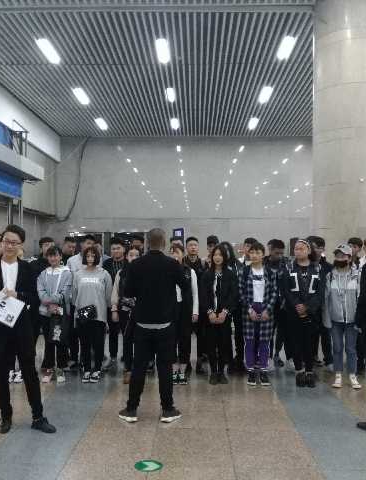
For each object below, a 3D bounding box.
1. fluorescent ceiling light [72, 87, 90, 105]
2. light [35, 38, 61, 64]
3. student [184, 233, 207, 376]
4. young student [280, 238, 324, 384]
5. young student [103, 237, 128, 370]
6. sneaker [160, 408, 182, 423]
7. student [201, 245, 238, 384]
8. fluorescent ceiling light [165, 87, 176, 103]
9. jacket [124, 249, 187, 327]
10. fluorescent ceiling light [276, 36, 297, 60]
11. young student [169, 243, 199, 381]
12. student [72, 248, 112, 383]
[{"bbox_3d":[-3.001,-4.163,14.981,0.280,0.100,1.350,0,-1,1],"label":"fluorescent ceiling light"},{"bbox_3d":[-2.867,-4.013,11.021,0.250,0.110,1.220,0,-2,1],"label":"light"},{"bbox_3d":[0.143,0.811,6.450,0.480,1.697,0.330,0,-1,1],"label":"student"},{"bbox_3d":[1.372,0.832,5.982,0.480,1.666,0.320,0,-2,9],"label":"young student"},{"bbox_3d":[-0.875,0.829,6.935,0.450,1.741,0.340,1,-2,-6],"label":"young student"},{"bbox_3d":[-0.102,1.558,4.687,0.105,0.115,0.285,-1,-2,29],"label":"sneaker"},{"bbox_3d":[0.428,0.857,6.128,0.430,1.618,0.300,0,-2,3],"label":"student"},{"bbox_3d":[-0.334,-3.975,14.175,0.270,0.090,1.270,0,-2,1],"label":"fluorescent ceiling light"},{"bbox_3d":[-0.242,0.440,4.720,0.550,0.680,0.380,0,-2,0],"label":"jacket"},{"bbox_3d":[2.275,-4.248,11.573,0.280,0.100,1.350,0,-1,1],"label":"fluorescent ceiling light"},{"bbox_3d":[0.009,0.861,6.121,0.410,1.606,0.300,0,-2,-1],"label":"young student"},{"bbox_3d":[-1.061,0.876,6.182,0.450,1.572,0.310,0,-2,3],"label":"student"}]

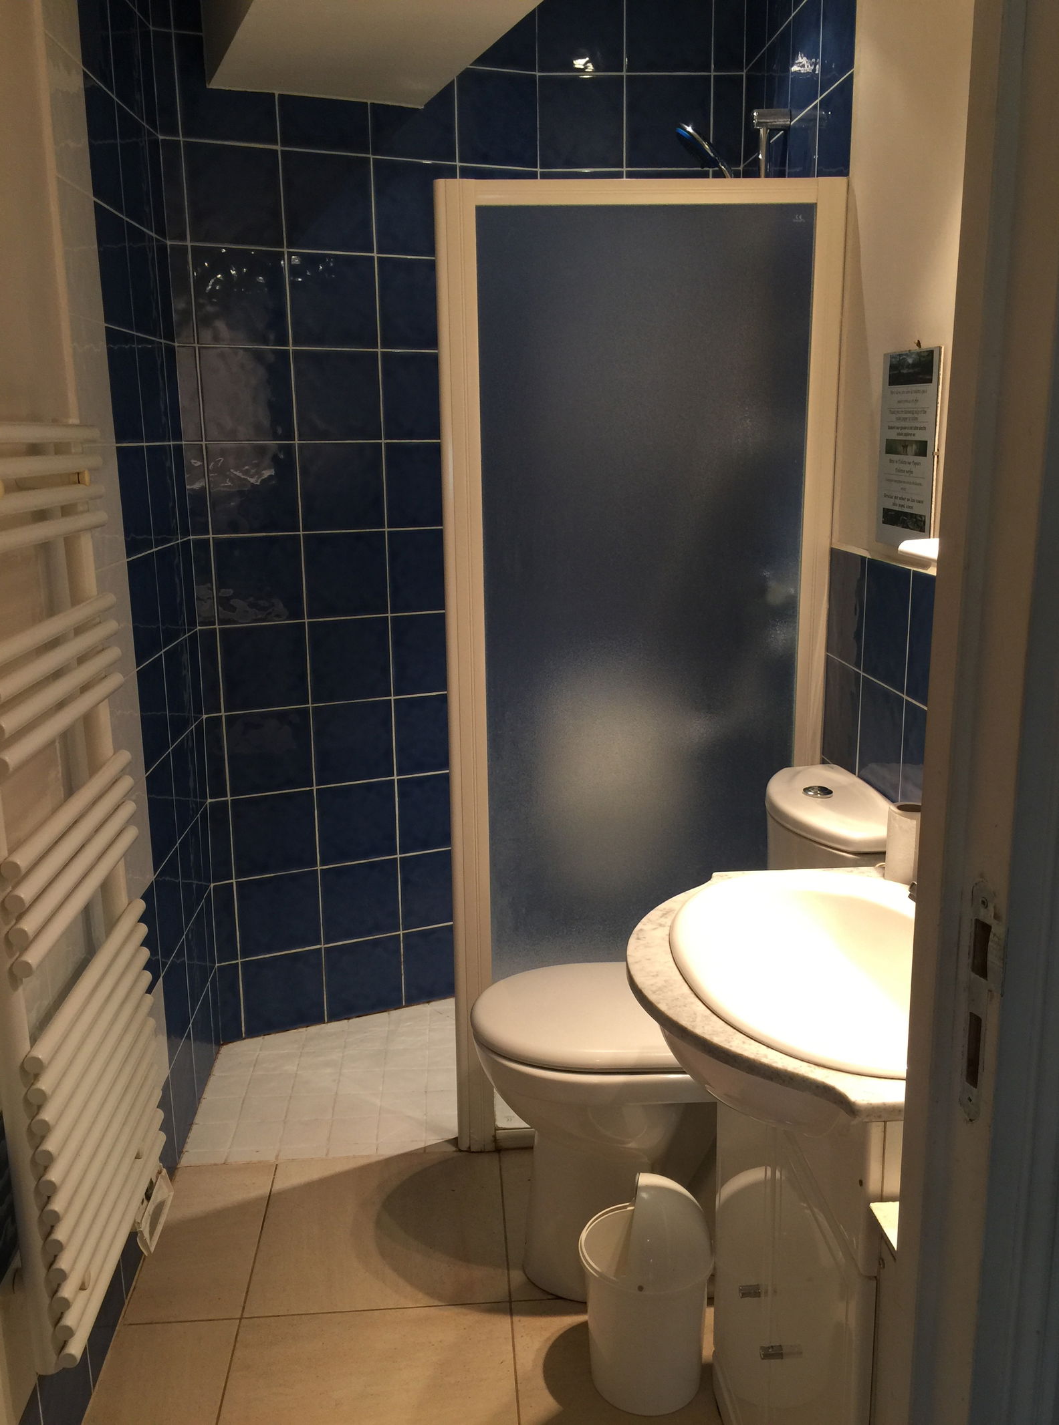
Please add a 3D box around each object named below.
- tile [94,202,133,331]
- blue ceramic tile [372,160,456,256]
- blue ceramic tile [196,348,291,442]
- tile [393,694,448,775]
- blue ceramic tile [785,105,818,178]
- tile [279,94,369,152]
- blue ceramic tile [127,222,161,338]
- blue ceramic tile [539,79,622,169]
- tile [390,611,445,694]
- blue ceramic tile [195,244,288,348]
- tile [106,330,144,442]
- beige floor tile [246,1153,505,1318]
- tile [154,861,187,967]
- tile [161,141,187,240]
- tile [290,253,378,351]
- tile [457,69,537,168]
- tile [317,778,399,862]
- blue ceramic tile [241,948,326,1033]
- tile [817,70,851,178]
[{"bbox_3d":[-0.740,-0.788,2.128,0.010,0.200,0.198,-1,13,-2],"label":"tile"},{"bbox_3d":[-0.252,-1.131,2.684,0.200,0.200,0.010,-6,14,-24],"label":"blue ceramic tile"},{"bbox_3d":[-0.612,-0.689,2.590,0.198,0.198,0.010,-7,14,-24],"label":"blue ceramic tile"},{"bbox_3d":[-0.237,0.050,2.930,0.198,0.198,0.010,-7,14,-24],"label":"tile"},{"bbox_3d":[0.539,-1.063,2.345,0.012,0.200,0.200,-1,13,-3],"label":"blue ceramic tile"},{"bbox_3d":[-0.438,-1.262,2.568,0.200,0.106,0.010,-6,14,-24],"label":"tile"},{"bbox_3d":[-0.748,-0.832,2.316,0.010,0.200,0.197,-1,13,-2],"label":"blue ceramic tile"},{"bbox_3d":[0.121,-1.351,2.736,0.197,0.198,0.010,-1,13,-1],"label":"blue ceramic tile"},{"bbox_3d":[-0.242,-0.146,2.910,0.200,0.200,0.010,-7,14,-24],"label":"tile"},{"bbox_3d":[-0.615,-0.887,2.552,0.197,0.198,0.010,-6,14,-23],"label":"blue ceramic tile"},{"bbox_3d":[-0.731,-0.586,2.154,0.010,0.198,0.197,-1,13,-3],"label":"tile"},{"bbox_3d":[-0.270,0.962,2.220,0.448,0.010,0.434,-1,13,-4],"label":"beige floor tile"},{"bbox_3d":[-0.728,0.395,2.404,0.010,0.200,0.197,-1,13,-2],"label":"tile"},{"bbox_3d":[-0.733,-1.075,2.469,0.041,0.200,0.010,-7,14,-24],"label":"tile"},{"bbox_3d":[-0.435,-0.912,2.646,0.200,0.200,0.010,-7,14,-24],"label":"tile"},{"bbox_3d":[-0.073,-1.349,2.717,0.200,0.200,0.012,-7,14,-24],"label":"tile"},{"bbox_3d":[-0.420,0.268,2.904,0.197,0.198,0.010,-6,14,-23],"label":"tile"},{"bbox_3d":[-0.595,0.677,2.905,0.198,0.198,0.010,-7,14,-24],"label":"blue ceramic tile"},{"bbox_3d":[0.547,-1.013,2.131,0.010,0.200,0.200,-2,13,-4],"label":"tile"}]

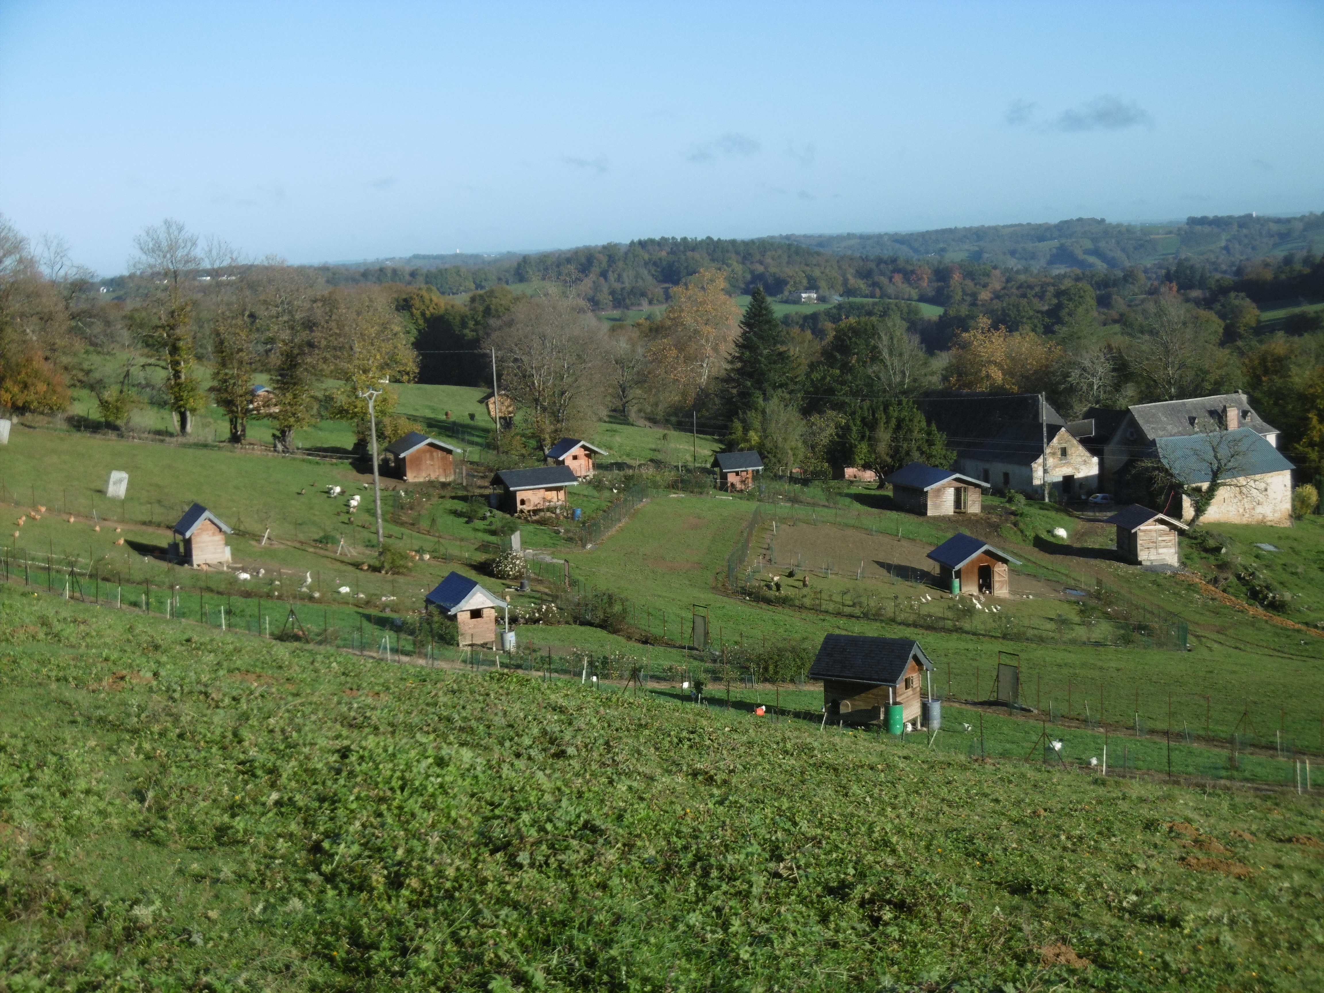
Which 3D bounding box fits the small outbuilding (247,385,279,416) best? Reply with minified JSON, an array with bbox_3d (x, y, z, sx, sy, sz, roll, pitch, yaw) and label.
[{"bbox_3d":[-44.990,-10.880,254.830,2.600,2.960,3.500,-6,7,-21],"label":"small outbuilding"}]

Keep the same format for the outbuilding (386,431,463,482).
[{"bbox_3d":[-19.749,-3.333,186.953,5.230,3.500,7.300,-5,7,-16],"label":"outbuilding"}]

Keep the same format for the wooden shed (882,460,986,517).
[{"bbox_3d":[21.640,-0.650,177.810,5.350,3.260,9.000,-4,7,-12],"label":"wooden shed"}]

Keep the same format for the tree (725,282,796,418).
[{"bbox_3d":[10.160,-12.660,228.980,7.500,17.350,7.500,-3,7,0],"label":"tree"}]

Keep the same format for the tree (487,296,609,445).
[{"bbox_3d":[-9.898,-11.113,204.005,10.400,14.300,10.200,-3,7,0],"label":"tree"}]

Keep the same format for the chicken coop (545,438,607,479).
[{"bbox_3d":[-7.040,-3.170,184.830,3.960,2.960,4.130,-5,7,-20],"label":"chicken coop"}]

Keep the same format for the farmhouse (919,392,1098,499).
[{"bbox_3d":[35.017,-5.688,233.374,10.810,9.330,21.200,-7,8,-33],"label":"farmhouse"}]

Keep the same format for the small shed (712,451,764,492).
[{"bbox_3d":[6.382,-2.093,190.111,3.520,3.150,3.320,-5,7,-16],"label":"small shed"}]

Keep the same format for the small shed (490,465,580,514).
[{"bbox_3d":[-9.380,-0.510,166.820,5.440,3.060,4.160,-6,7,-24],"label":"small shed"}]

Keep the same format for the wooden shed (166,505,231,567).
[{"bbox_3d":[-24.574,2.165,121.139,2.440,3.200,3.900,-5,7,-19],"label":"wooden shed"}]

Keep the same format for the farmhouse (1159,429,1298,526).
[{"bbox_3d":[52.450,-1.978,215.455,15.260,8.640,7.210,-7,8,-34],"label":"farmhouse"}]

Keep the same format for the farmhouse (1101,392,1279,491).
[{"bbox_3d":[55.840,-5.680,237.567,18.660,9.010,8.480,-7,8,-34],"label":"farmhouse"}]

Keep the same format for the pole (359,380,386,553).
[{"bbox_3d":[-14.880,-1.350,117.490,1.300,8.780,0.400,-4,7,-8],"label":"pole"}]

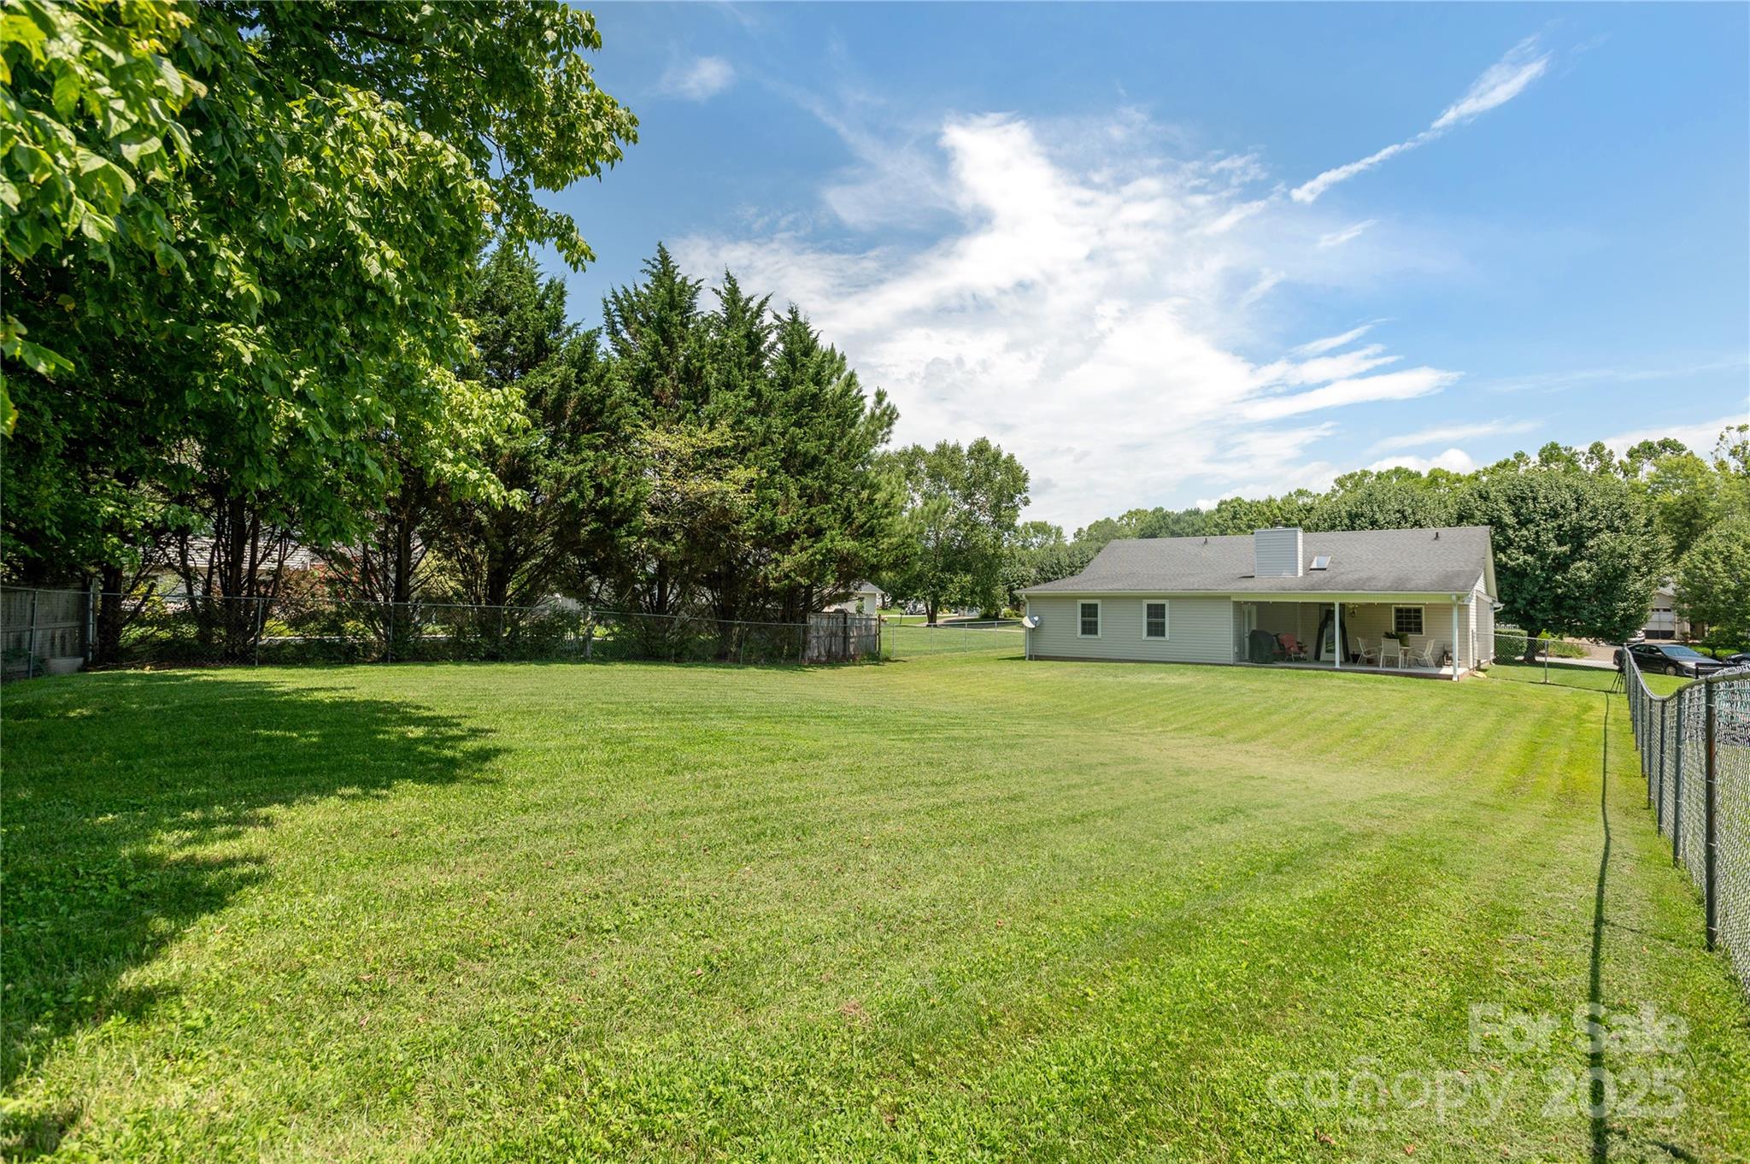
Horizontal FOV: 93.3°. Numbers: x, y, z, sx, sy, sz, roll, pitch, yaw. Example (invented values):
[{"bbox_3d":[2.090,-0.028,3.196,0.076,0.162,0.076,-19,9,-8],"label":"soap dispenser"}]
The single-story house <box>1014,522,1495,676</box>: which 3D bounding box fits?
[{"bbox_3d":[16.904,0.544,35.594,15.630,5.481,16.039,-1,-1,39],"label":"single-story house"}]

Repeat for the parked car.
[{"bbox_3d":[39.420,3.880,41.080,1.820,1.460,4.800,0,-1,7],"label":"parked car"}]

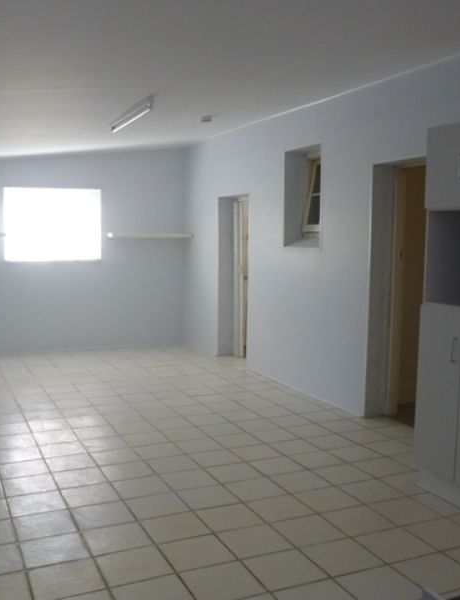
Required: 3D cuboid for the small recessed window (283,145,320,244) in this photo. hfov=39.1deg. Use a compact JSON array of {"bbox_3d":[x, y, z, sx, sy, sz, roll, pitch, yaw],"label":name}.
[{"bbox_3d":[0.791,-0.975,6.229,0.236,0.935,0.658,-2,6,-24],"label":"small recessed window"}]

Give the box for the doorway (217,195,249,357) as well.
[{"bbox_3d":[0.142,-0.237,7.736,0.254,1.973,0.862,-2,6,-24],"label":"doorway"}]

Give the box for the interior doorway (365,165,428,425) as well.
[{"bbox_3d":[1.424,-0.008,4.928,0.254,2.077,0.865,-2,6,-24],"label":"interior doorway"}]

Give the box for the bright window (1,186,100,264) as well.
[{"bbox_3d":[-2.245,-0.952,8.243,1.194,0.907,0.107,-2,6,-24],"label":"bright window"}]

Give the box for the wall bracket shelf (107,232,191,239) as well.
[{"bbox_3d":[-1.063,-0.846,8.633,1.151,0.049,0.198,-2,6,-24],"label":"wall bracket shelf"}]

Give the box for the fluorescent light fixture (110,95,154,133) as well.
[{"bbox_3d":[-0.815,-1.498,5.289,0.079,0.113,1.239,-2,6,-24],"label":"fluorescent light fixture"}]

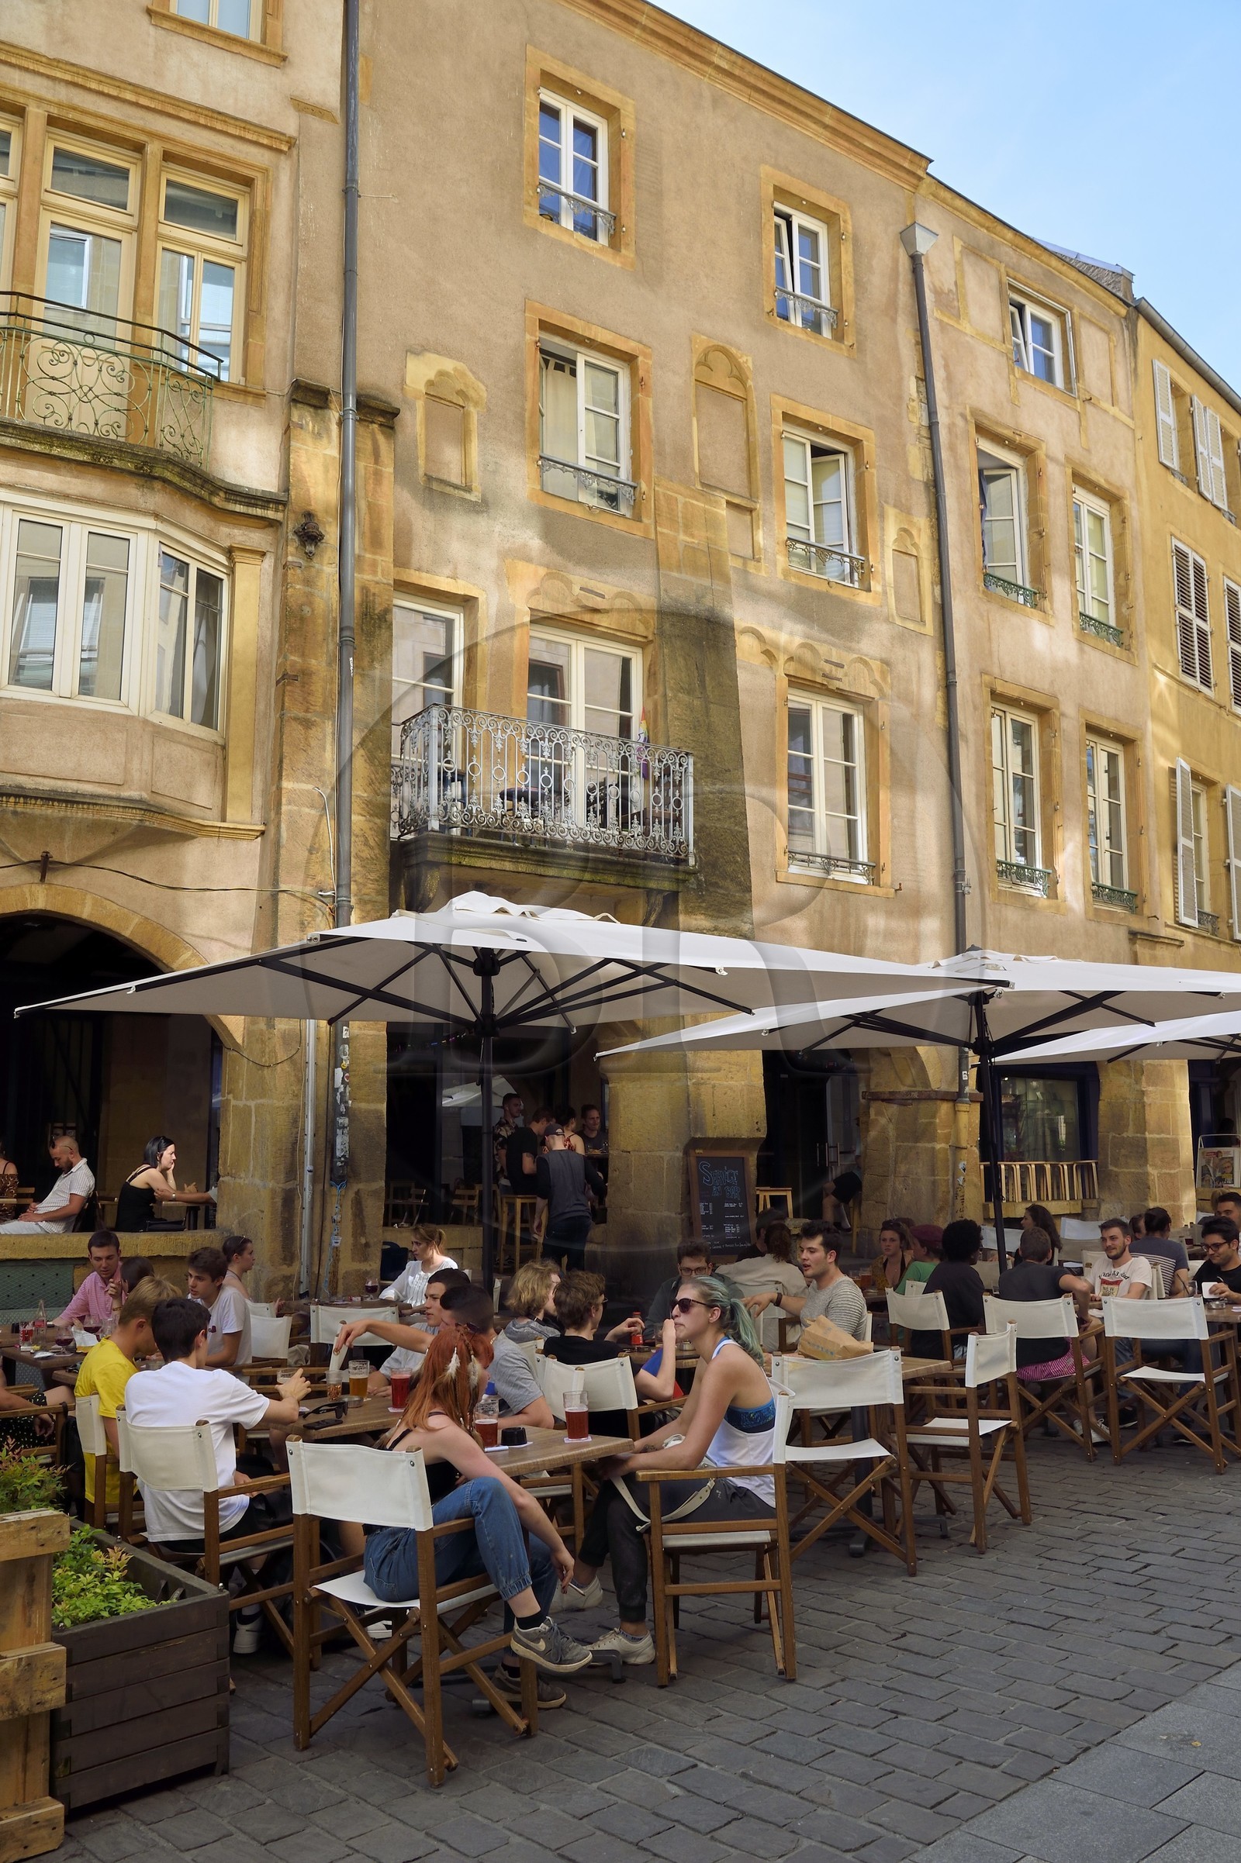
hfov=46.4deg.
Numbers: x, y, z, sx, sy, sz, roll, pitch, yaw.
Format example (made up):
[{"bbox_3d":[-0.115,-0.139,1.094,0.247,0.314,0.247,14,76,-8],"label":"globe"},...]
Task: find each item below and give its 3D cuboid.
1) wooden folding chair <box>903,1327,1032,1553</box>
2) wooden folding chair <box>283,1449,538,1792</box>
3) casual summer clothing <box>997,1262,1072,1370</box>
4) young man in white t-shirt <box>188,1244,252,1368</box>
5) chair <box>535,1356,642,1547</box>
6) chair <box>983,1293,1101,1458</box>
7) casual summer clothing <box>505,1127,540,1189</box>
[{"bbox_3d":[1.484,2.197,6.405,0.480,0.870,0.570,-8,-12,35],"label":"wooden folding chair"},{"bbox_3d":[-0.629,1.964,4.359,0.580,0.890,0.520,-8,-12,35],"label":"wooden folding chair"},{"bbox_3d":[2.380,2.210,8.300,0.440,0.600,0.270,-9,-13,37],"label":"casual summer clothing"},{"bbox_3d":[-2.030,2.250,7.400,0.720,1.280,0.500,6,-12,-35],"label":"young man in white t-shirt"},{"bbox_3d":[0.005,2.210,6.133,0.570,0.870,0.480,-11,-14,44],"label":"chair"},{"bbox_3d":[2.420,2.460,8.150,0.560,0.870,0.480,-8,-12,36],"label":"chair"},{"bbox_3d":[-0.829,1.950,12.400,0.320,0.560,0.420,4,-11,-30],"label":"casual summer clothing"}]

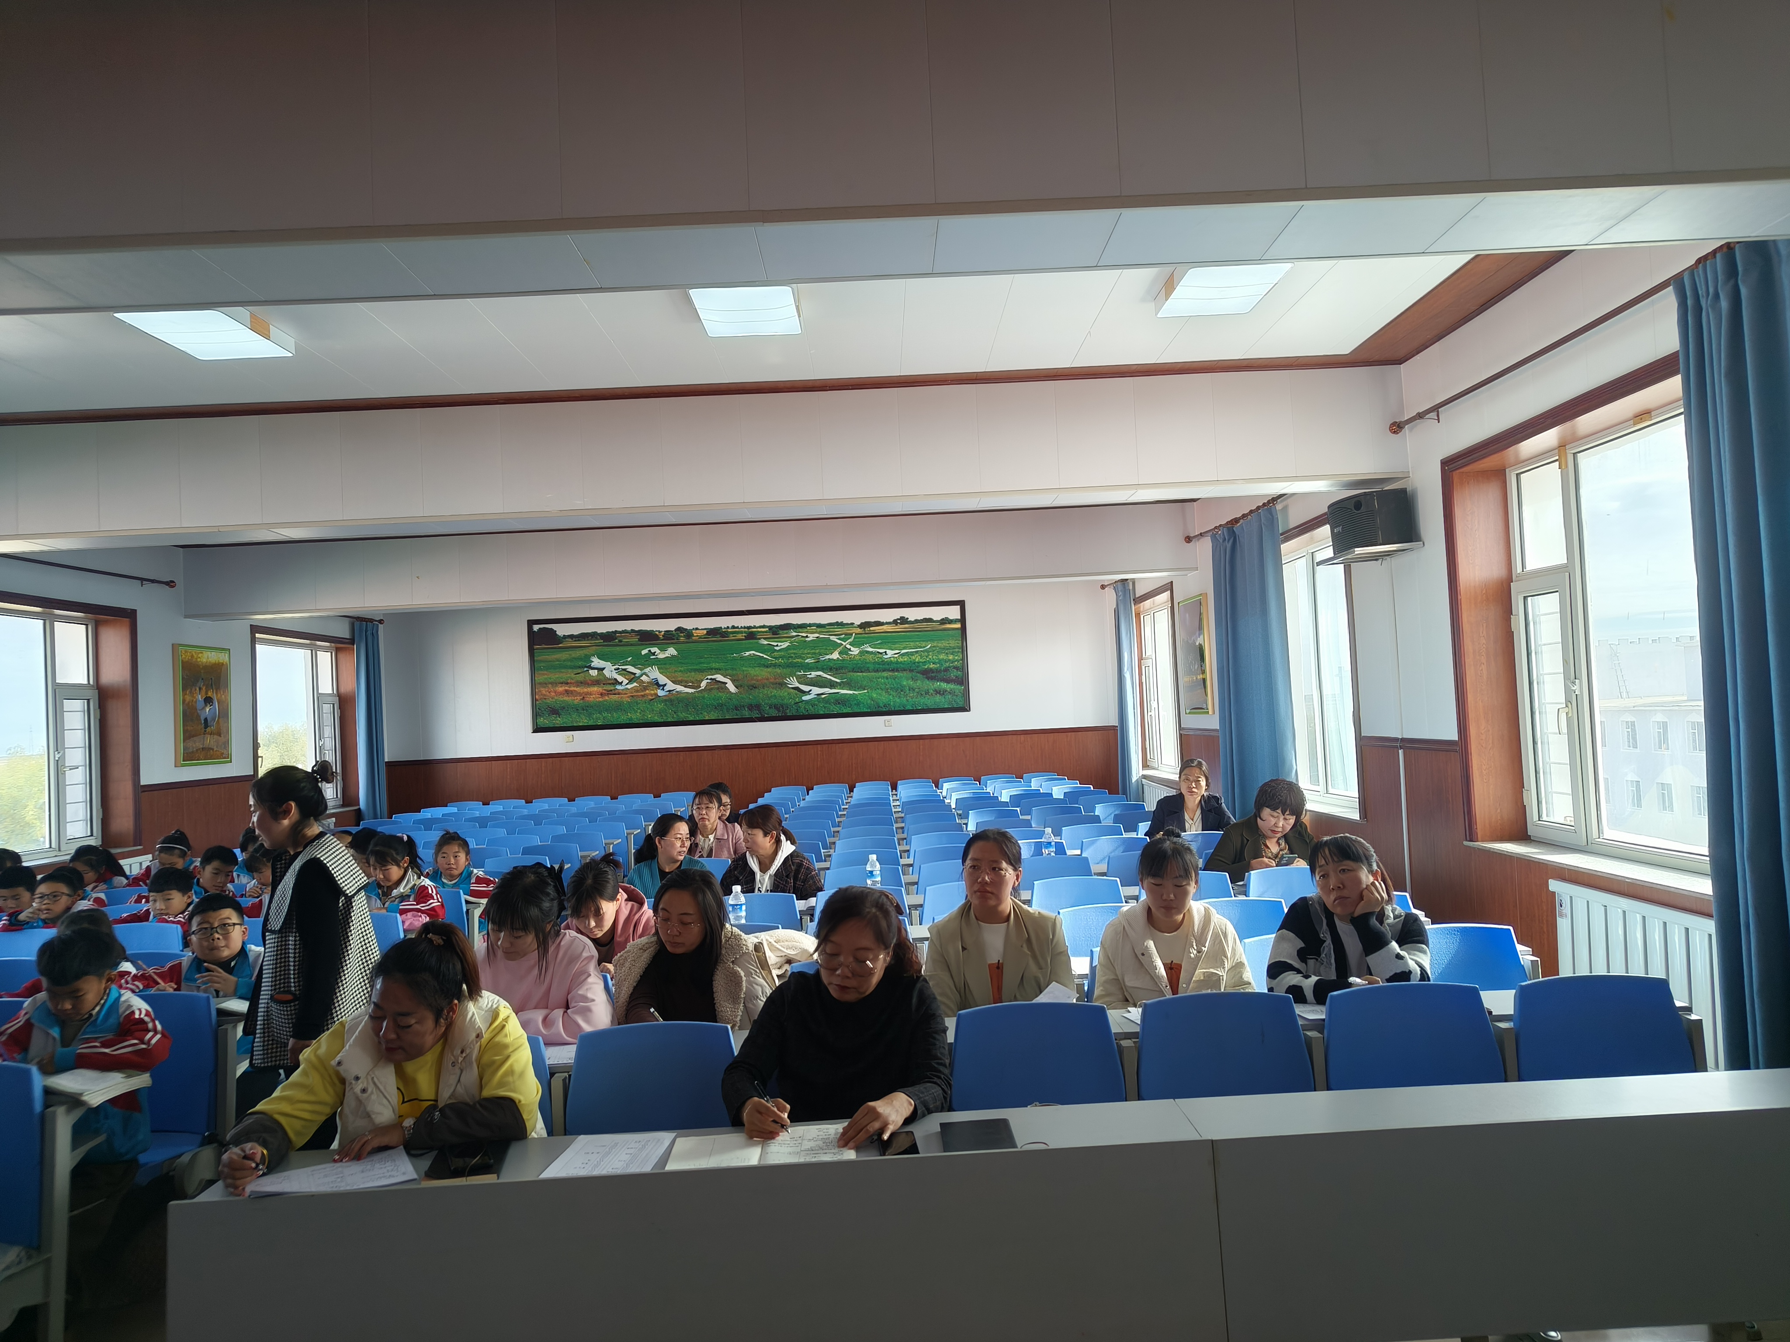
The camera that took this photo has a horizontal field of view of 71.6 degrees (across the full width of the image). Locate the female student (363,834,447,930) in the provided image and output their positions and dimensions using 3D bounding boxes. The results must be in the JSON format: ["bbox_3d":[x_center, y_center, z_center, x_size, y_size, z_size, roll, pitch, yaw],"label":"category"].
[{"bbox_3d":[-2.480,1.422,6.333,0.430,1.170,0.700,-4,-2,19],"label":"female student"}]

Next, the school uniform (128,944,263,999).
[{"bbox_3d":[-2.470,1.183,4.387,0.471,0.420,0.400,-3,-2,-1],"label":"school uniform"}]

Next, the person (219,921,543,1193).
[{"bbox_3d":[-1.086,1.165,2.792,0.660,1.197,0.719,-3,-2,11],"label":"person"}]

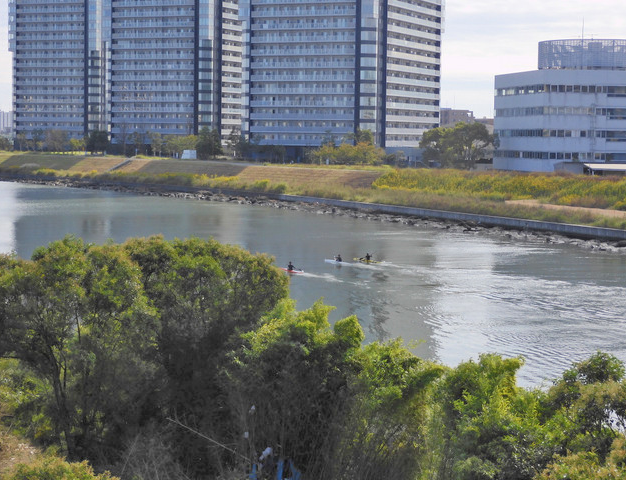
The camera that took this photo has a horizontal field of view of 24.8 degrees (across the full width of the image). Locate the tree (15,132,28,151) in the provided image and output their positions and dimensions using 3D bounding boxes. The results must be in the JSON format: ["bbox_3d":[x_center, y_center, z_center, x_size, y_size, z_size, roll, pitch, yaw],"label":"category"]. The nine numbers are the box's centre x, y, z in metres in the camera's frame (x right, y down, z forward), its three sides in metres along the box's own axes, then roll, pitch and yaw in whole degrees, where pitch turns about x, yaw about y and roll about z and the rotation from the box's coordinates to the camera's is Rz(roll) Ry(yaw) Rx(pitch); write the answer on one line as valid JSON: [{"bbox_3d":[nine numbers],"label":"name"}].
[{"bbox_3d":[-93.781,-31.689,458.000,3.860,5.790,3.860,0,4,-12],"label":"tree"}]

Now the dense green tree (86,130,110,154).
[{"bbox_3d":[-61.762,-27.943,408.000,6.880,6.880,6.880,0,4,-9],"label":"dense green tree"}]

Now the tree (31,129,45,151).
[{"bbox_3d":[-86.769,-31.768,450.000,4.430,6.950,4.430,0,4,-11],"label":"tree"}]

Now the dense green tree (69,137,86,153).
[{"bbox_3d":[-70.306,-28.510,425.000,4.780,4.780,4.780,0,4,-9],"label":"dense green tree"}]

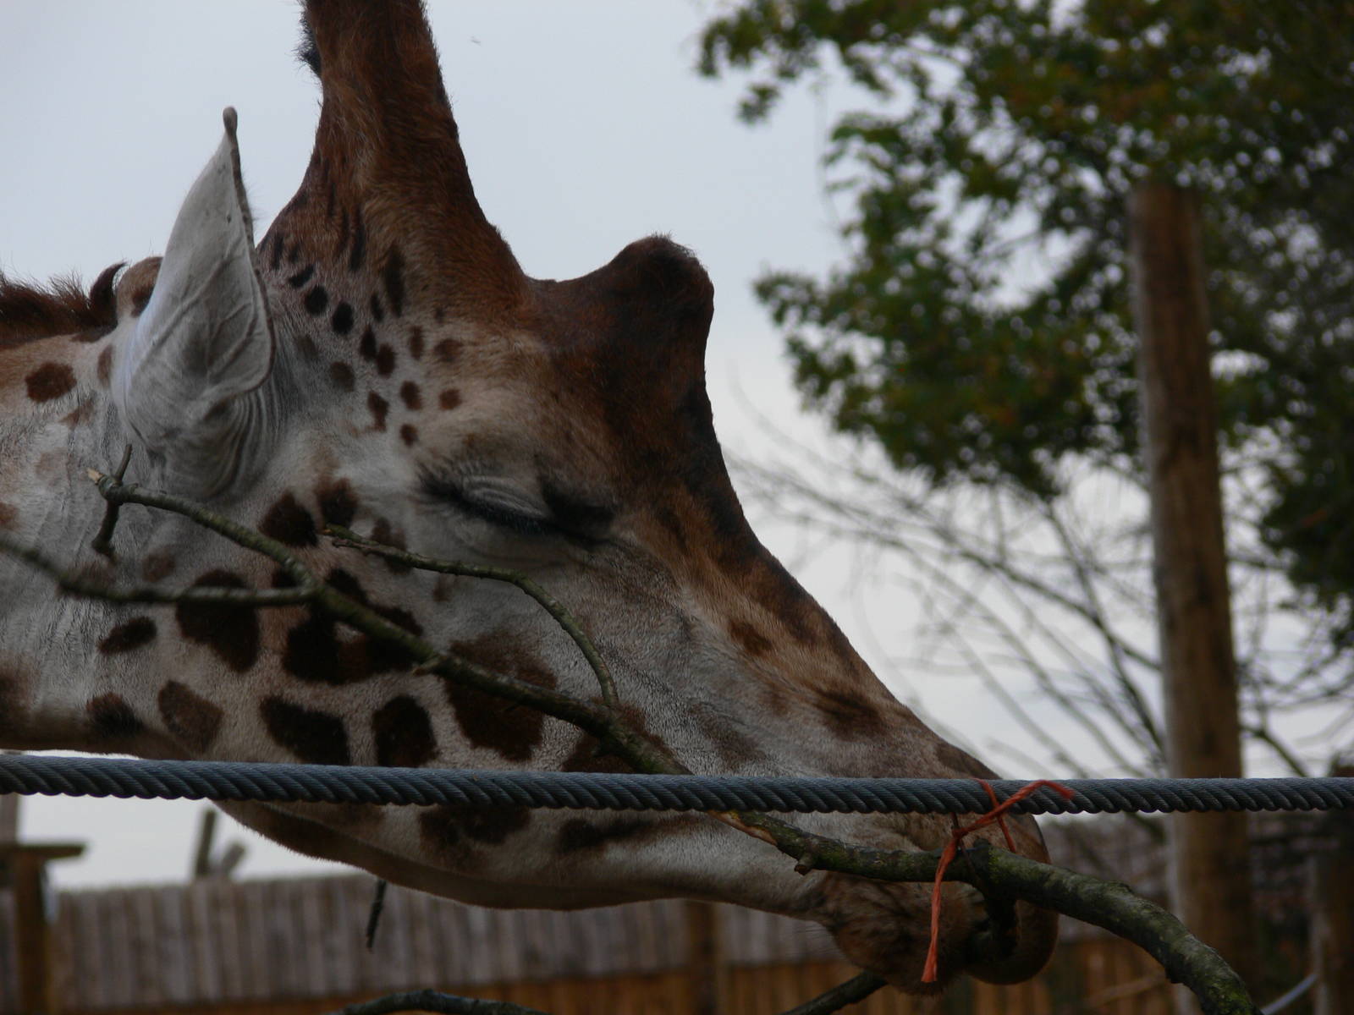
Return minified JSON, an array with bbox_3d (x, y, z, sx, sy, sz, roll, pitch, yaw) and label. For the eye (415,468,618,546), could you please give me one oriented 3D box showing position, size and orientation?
[{"bbox_3d":[-0.097,0.000,6.600,0.117,0.046,0.036,10,-2,-14],"label":"eye"}]

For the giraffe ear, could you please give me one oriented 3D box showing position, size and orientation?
[{"bbox_3d":[-0.291,-0.124,6.600,0.095,0.232,0.075,7,4,37],"label":"giraffe ear"}]

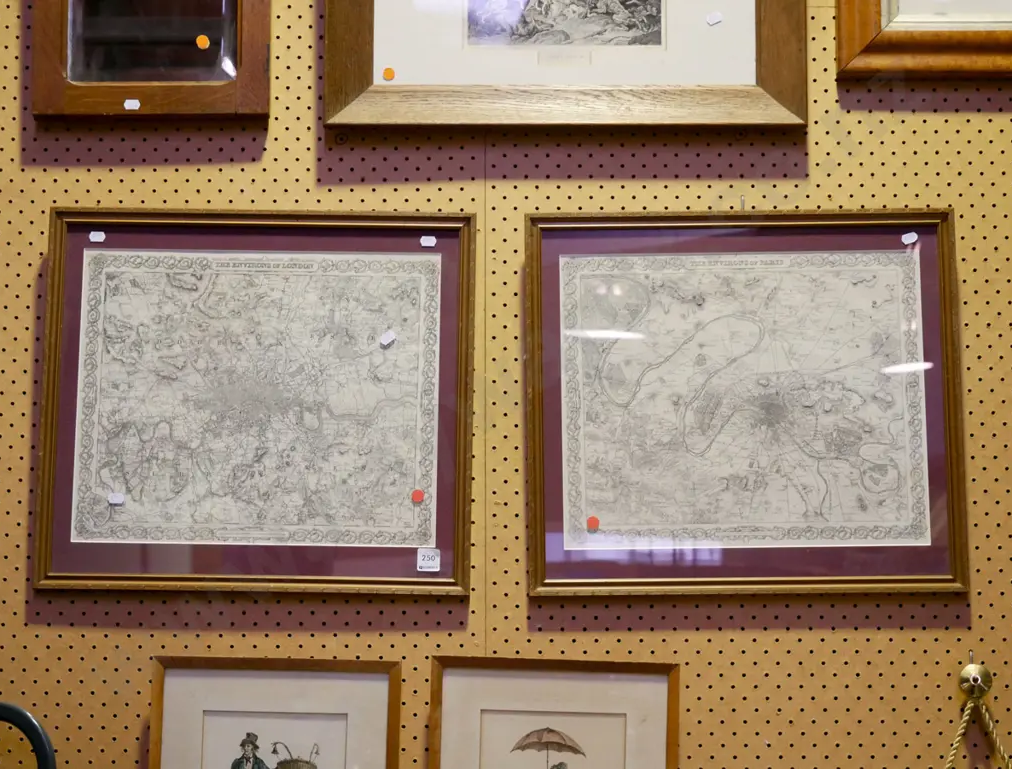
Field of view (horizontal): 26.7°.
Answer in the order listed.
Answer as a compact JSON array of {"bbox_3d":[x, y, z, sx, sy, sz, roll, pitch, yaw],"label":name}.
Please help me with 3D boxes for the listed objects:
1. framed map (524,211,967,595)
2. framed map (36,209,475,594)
[{"bbox_3d":[0.266,0.019,2.393,0.484,0.431,0.025,-1,-8,1],"label":"framed map"},{"bbox_3d":[-0.278,0.018,2.396,0.482,0.430,0.025,1,-8,0],"label":"framed map"}]

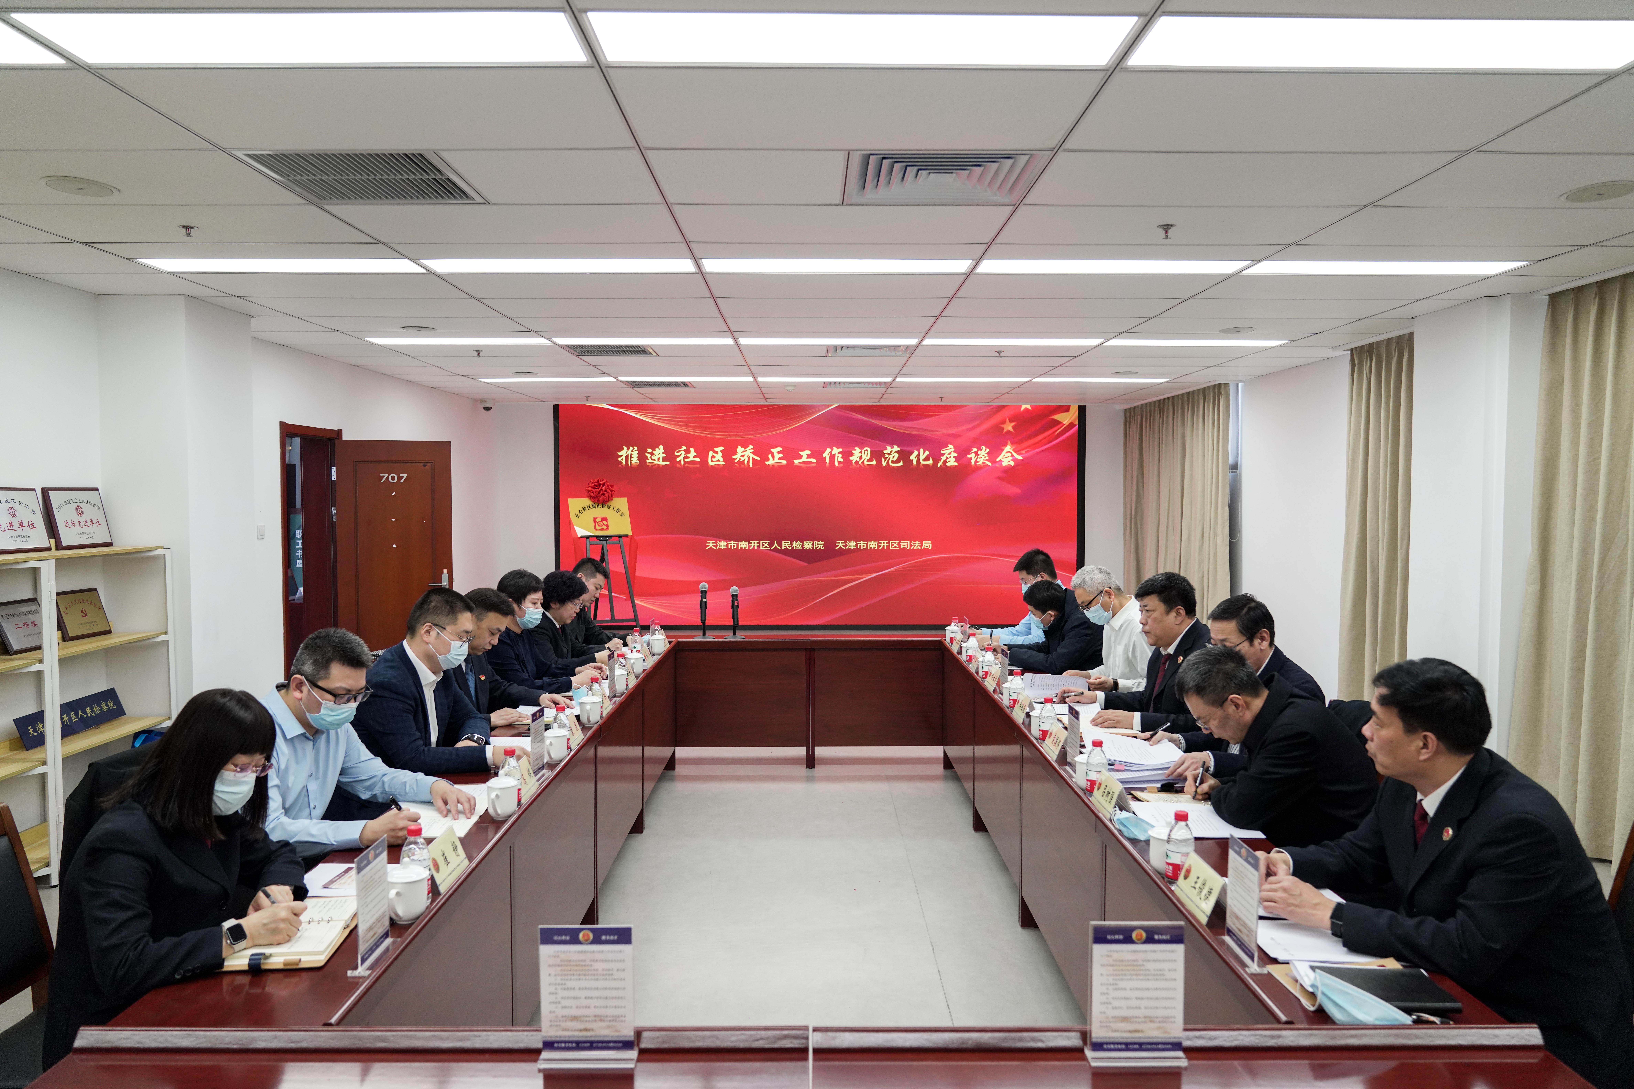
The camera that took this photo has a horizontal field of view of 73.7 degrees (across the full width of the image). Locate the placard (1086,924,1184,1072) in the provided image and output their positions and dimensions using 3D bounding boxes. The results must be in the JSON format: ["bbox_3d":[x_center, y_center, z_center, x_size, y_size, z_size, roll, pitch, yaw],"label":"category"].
[{"bbox_3d":[0.512,0.714,1.736,0.151,0.213,0.062,0,3,0],"label":"placard"}]

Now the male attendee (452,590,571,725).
[{"bbox_3d":[-1.373,0.814,4.486,0.700,1.275,0.520,0,3,0],"label":"male attendee"}]

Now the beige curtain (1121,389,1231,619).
[{"bbox_3d":[3.483,-0.149,10.672,0.130,2.605,2.900,0,3,0],"label":"beige curtain"}]

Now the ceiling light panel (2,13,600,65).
[{"bbox_3d":[-1.103,-1.114,2.384,1.170,0.040,0.280,0,3,0],"label":"ceiling light panel"}]

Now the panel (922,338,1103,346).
[{"bbox_3d":[1.279,-1.346,7.184,1.180,0.050,0.290,0,3,0],"label":"panel"}]

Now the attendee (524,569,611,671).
[{"bbox_3d":[-1.280,0.747,5.365,0.590,1.235,0.500,0,3,3],"label":"attendee"}]

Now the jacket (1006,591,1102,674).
[{"bbox_3d":[1.288,0.559,5.718,0.660,0.637,0.520,0,3,0],"label":"jacket"}]

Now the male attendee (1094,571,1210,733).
[{"bbox_3d":[1.333,0.761,4.242,0.690,1.310,0.550,0,3,-8],"label":"male attendee"}]

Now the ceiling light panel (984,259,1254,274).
[{"bbox_3d":[1.284,-1.230,4.781,1.180,0.038,0.305,0,3,0],"label":"ceiling light panel"}]

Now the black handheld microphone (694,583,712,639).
[{"bbox_3d":[-0.691,0.401,6.665,0.126,0.350,0.126,0,3,0],"label":"black handheld microphone"}]

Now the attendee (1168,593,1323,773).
[{"bbox_3d":[1.380,0.799,3.613,0.660,1.290,0.550,0,3,-3],"label":"attendee"}]

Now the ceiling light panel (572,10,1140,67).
[{"bbox_3d":[0.097,-1.116,2.385,1.180,0.050,0.290,0,3,0],"label":"ceiling light panel"}]

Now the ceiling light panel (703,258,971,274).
[{"bbox_3d":[0.088,-1.232,4.782,1.180,0.050,0.290,0,3,0],"label":"ceiling light panel"}]

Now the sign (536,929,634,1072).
[{"bbox_3d":[-0.367,0.718,1.739,0.153,0.219,0.050,0,3,-4],"label":"sign"}]

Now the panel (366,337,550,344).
[{"bbox_3d":[-2.321,-1.353,7.171,1.180,0.050,0.290,0,3,0],"label":"panel"}]

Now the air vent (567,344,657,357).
[{"bbox_3d":[-1.430,-1.366,7.604,0.590,0.043,0.596,0,3,0],"label":"air vent"}]

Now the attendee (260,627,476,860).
[{"bbox_3d":[-1.335,0.874,2.982,0.700,1.295,0.530,0,3,0],"label":"attendee"}]

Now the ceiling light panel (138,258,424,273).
[{"bbox_3d":[-2.312,-1.237,4.774,1.180,0.050,0.290,0,3,0],"label":"ceiling light panel"}]

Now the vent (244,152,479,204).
[{"bbox_3d":[-1.410,-1.173,3.437,0.590,0.043,0.596,0,3,0],"label":"vent"}]

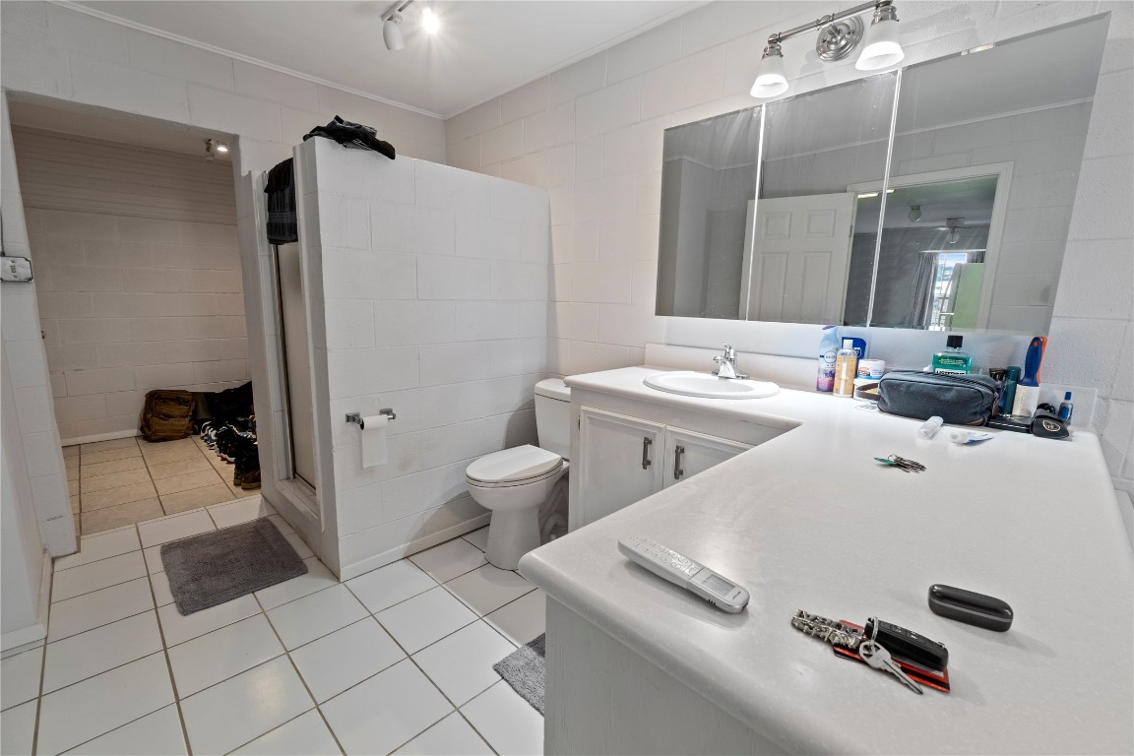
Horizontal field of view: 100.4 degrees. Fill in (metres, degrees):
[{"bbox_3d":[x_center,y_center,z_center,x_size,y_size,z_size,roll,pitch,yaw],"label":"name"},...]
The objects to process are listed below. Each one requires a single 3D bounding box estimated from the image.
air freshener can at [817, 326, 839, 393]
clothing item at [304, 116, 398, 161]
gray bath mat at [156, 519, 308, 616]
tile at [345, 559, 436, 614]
[{"bbox_3d":[0.918,-0.068,1.662,0.056,0.232,0.056,6,11,29],"label":"air freshener can"},{"bbox_3d":[-0.896,-0.984,1.940,0.200,0.118,0.335,10,13,44],"label":"clothing item"},{"bbox_3d":[-1.564,0.840,2.194,0.680,0.016,0.430,10,13,44],"label":"gray bath mat"},{"bbox_3d":[-0.782,0.917,2.108,0.298,0.010,0.298,11,13,44],"label":"tile"}]

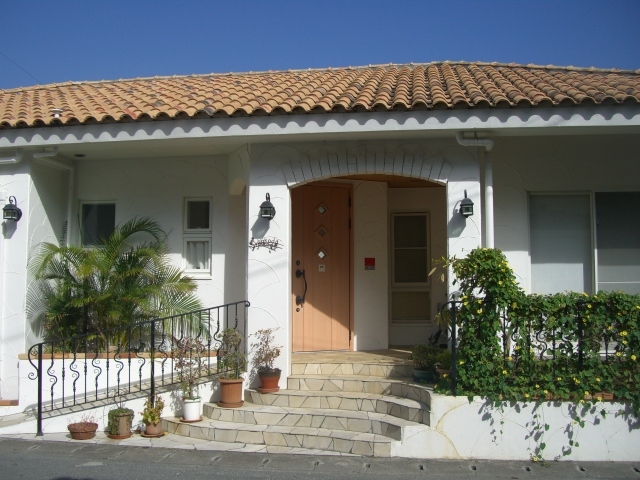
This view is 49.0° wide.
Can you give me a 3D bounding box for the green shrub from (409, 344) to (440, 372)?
[{"bbox_3d":[1.125,1.282,7.567,0.340,0.310,0.330,-1,-5,8],"label":"green shrub"}]

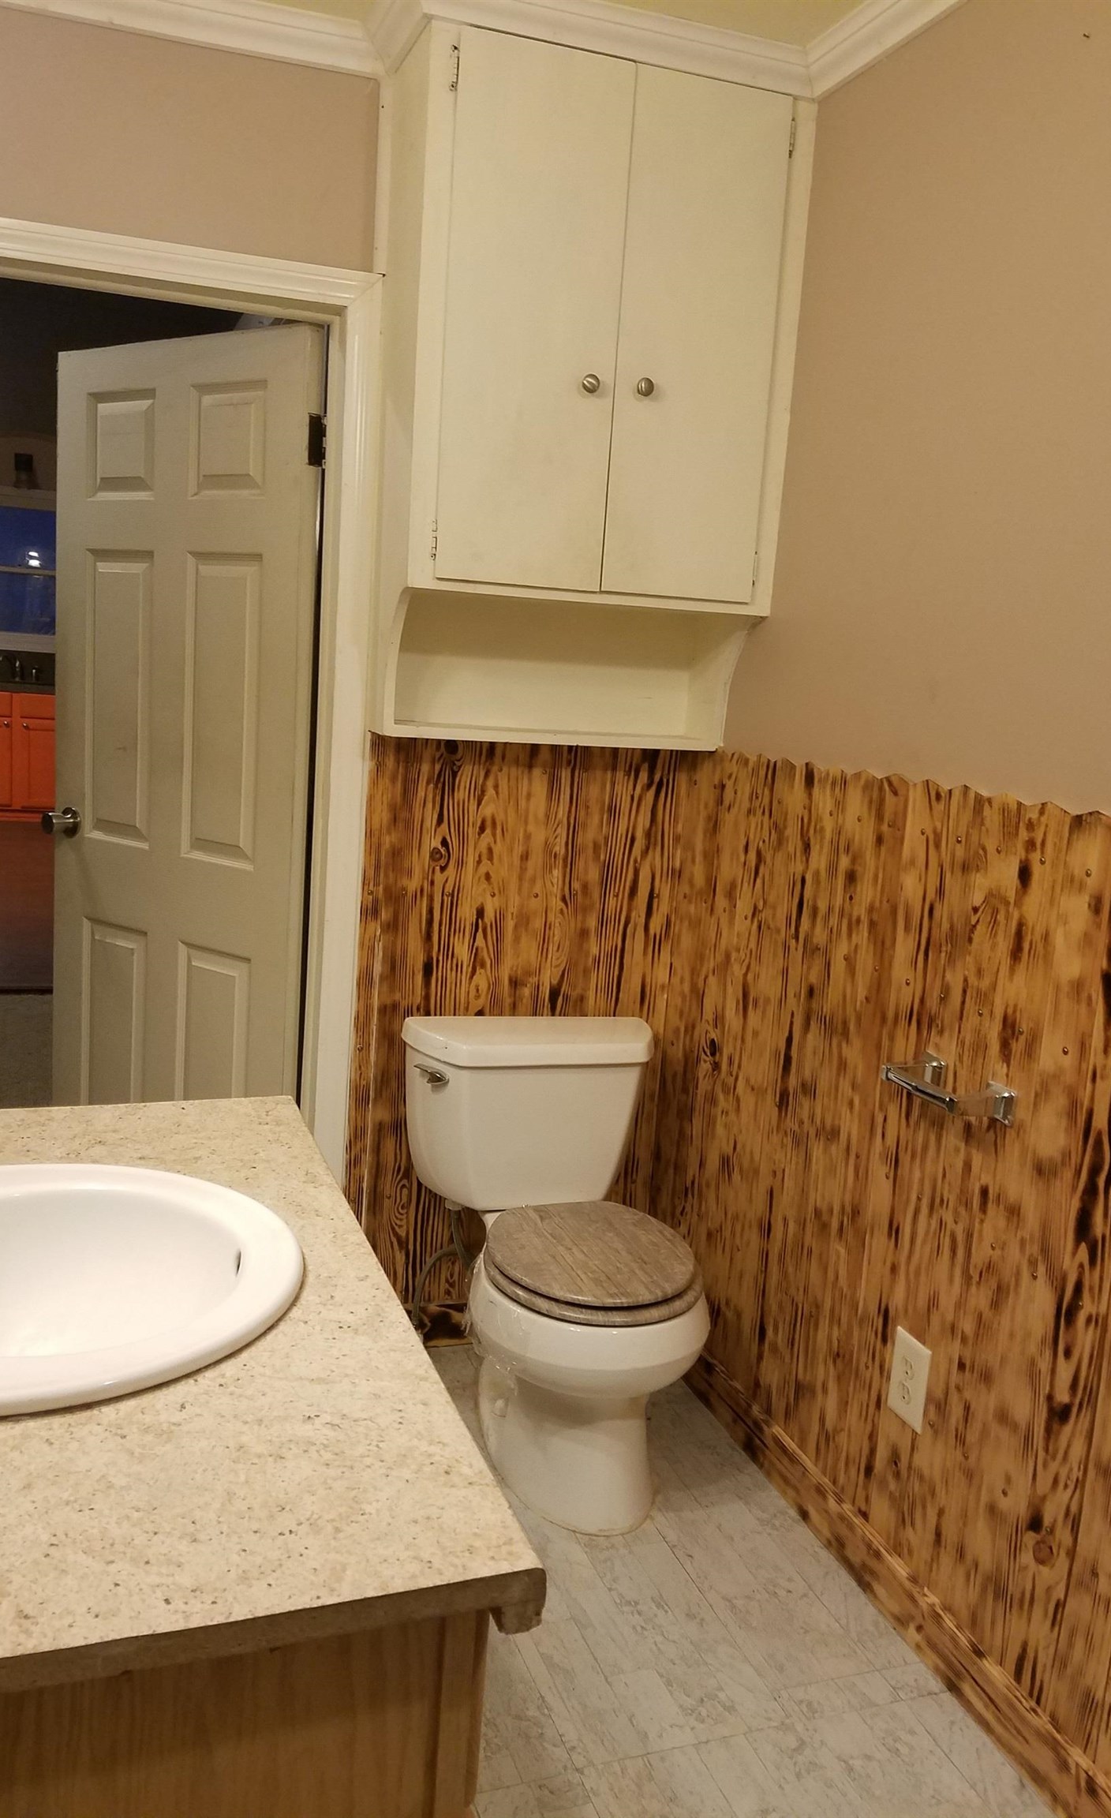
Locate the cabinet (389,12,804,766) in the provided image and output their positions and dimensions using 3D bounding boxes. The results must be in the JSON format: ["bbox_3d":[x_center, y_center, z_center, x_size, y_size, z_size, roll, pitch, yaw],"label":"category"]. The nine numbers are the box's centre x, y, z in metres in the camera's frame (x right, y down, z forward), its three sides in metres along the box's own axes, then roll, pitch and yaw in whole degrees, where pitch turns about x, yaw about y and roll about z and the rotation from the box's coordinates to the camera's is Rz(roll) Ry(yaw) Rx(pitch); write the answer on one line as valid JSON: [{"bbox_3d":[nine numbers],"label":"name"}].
[{"bbox_3d":[0.049,-0.850,2.431,0.673,1.110,0.258,0,12,-20],"label":"cabinet"}]

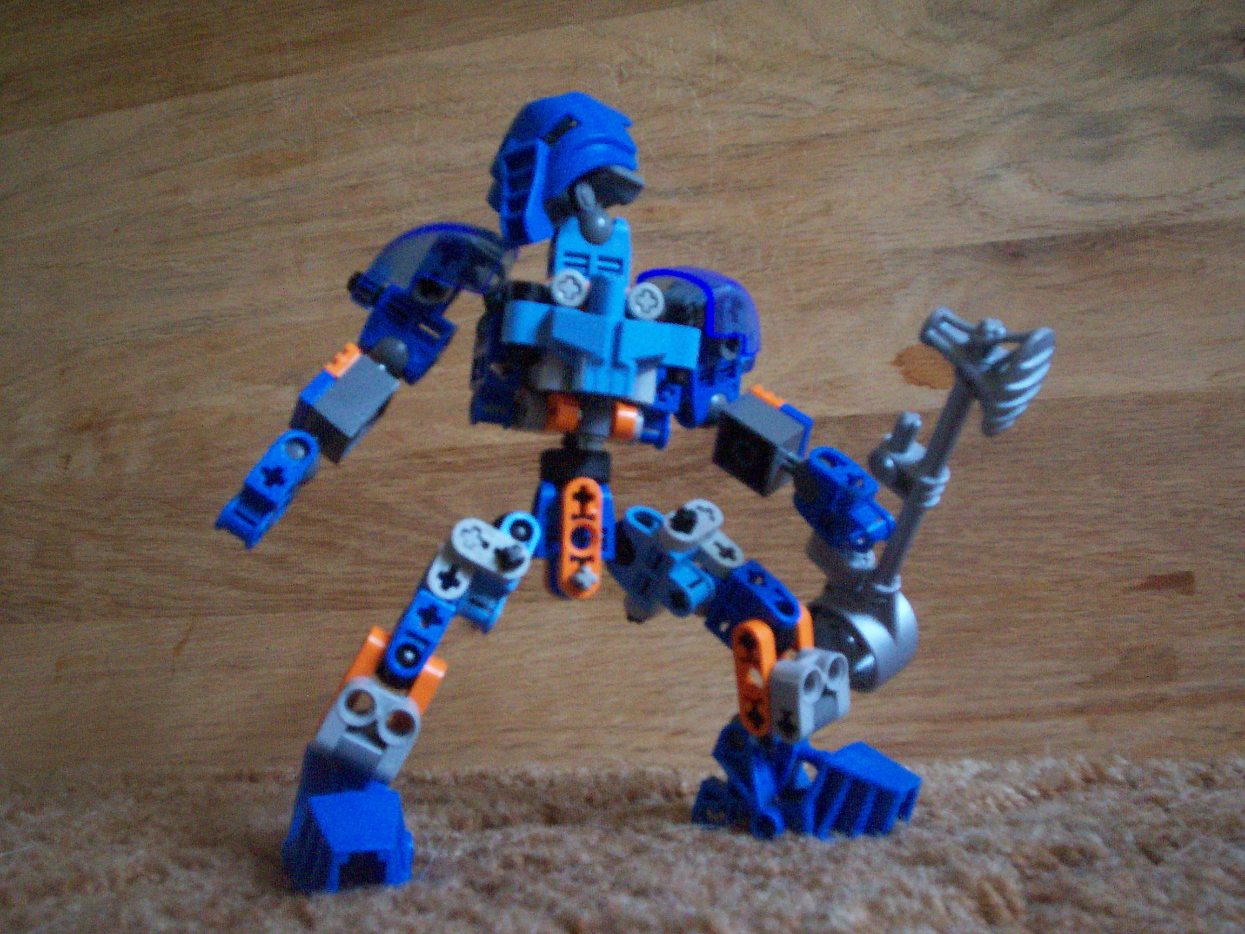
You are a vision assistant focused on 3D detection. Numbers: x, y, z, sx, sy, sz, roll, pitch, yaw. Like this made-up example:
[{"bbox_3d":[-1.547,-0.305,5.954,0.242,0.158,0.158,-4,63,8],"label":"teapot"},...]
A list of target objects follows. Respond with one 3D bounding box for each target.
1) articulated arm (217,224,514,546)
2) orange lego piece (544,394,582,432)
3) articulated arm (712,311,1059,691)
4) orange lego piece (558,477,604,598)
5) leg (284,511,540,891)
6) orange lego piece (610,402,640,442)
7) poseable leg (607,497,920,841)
[{"bbox_3d":[-0.052,-0.017,0.263,0.027,0.083,0.028,37,-14,-7],"label":"articulated arm"},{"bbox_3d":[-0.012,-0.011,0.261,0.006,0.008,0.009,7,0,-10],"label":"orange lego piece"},{"bbox_3d":[0.052,0.007,0.258,0.064,0.073,0.032,0,0,-12],"label":"articulated arm"},{"bbox_3d":[-0.008,0.014,0.252,0.008,0.024,0.004,2,0,-10],"label":"orange lego piece"},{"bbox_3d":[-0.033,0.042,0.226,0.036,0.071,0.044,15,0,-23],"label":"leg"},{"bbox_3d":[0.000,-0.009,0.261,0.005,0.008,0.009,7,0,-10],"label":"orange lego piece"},{"bbox_3d":[0.027,0.041,0.255,0.054,0.069,0.038,0,0,42],"label":"poseable leg"}]

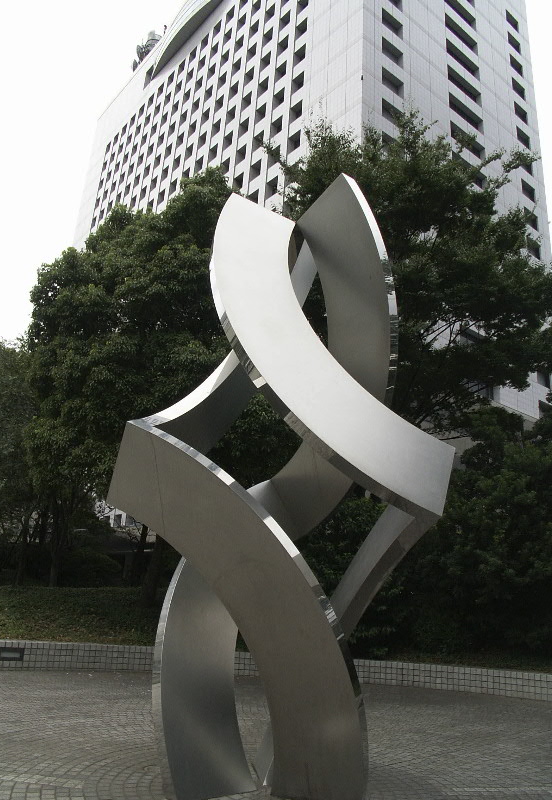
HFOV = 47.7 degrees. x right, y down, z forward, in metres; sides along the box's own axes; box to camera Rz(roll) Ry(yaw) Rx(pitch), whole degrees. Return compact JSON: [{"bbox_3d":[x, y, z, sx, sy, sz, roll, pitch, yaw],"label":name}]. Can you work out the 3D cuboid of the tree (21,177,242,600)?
[{"bbox_3d":[-2.900,-0.700,16.600,7.000,11.700,7.000,4,-20,0],"label":"tree"}]

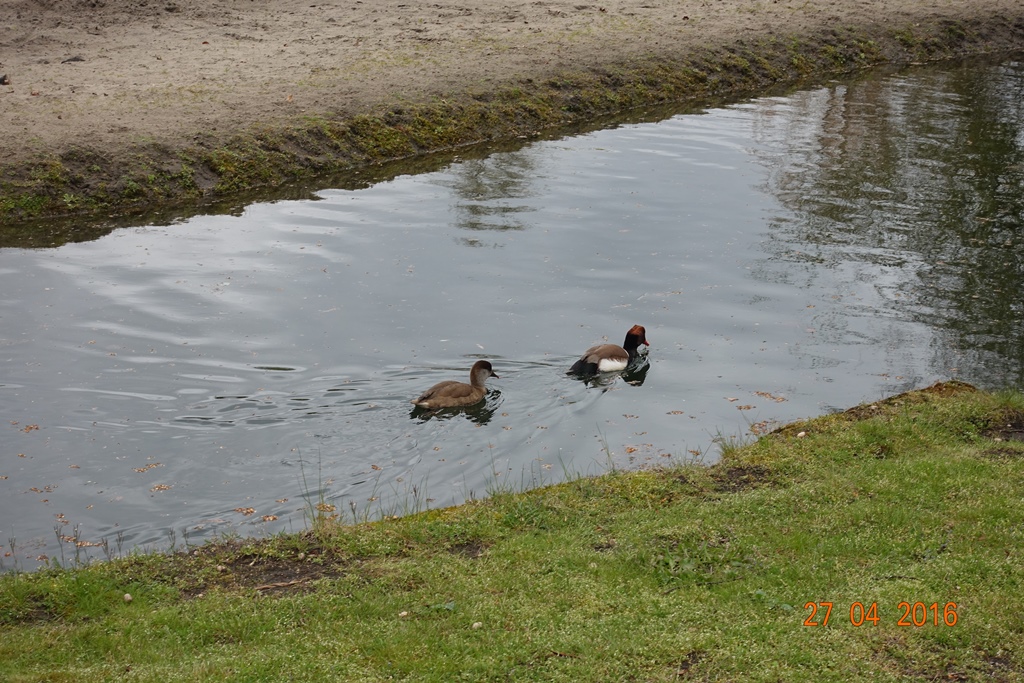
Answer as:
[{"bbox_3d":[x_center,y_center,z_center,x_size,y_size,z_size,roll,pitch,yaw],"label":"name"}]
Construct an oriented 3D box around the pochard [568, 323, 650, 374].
[{"bbox_3d":[0.477,0.046,10.030,0.470,0.215,0.185,-9,16,-34],"label":"pochard"}]

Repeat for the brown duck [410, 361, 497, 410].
[{"bbox_3d":[-0.281,0.201,9.380,0.460,0.210,0.175,-7,15,-27],"label":"brown duck"}]

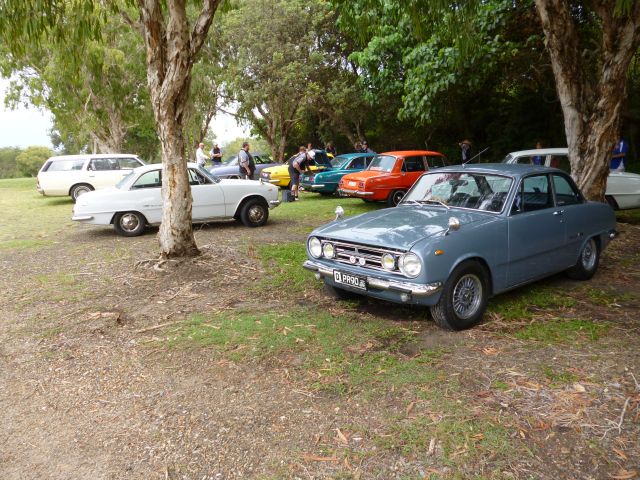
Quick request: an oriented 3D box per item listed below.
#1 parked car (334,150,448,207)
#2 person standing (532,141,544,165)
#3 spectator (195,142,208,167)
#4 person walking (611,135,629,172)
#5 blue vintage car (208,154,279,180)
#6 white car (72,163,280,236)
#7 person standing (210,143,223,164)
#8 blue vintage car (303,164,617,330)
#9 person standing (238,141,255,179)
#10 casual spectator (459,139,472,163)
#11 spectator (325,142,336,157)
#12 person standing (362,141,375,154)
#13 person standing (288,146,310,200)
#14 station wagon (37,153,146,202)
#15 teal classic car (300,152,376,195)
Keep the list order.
[{"bbox_3d":[2.497,-1.622,13.596,4.000,1.390,1.500,-7,12,-29],"label":"parked car"},{"bbox_3d":[7.205,-2.424,17.145,0.480,1.660,0.300,1,10,11],"label":"person standing"},{"bbox_3d":[-4.450,-2.763,19.754,0.420,1.750,0.500,-5,11,-21],"label":"spectator"},{"bbox_3d":[6.749,-1.586,11.853,0.420,1.760,0.500,-2,10,-9],"label":"person walking"},{"bbox_3d":[-2.728,-2.810,20.909,4.080,1.340,1.530,-6,11,-26],"label":"blue vintage car"},{"bbox_3d":[-2.785,-0.893,10.389,4.000,1.330,1.500,-5,11,-22],"label":"white car"},{"bbox_3d":[-4.141,-2.983,20.954,0.520,1.750,0.380,2,11,17],"label":"person standing"},{"bbox_3d":[1.768,-0.146,5.588,4.000,1.330,1.500,-10,13,-39],"label":"blue vintage car"},{"bbox_3d":[-2.073,-1.932,14.953,0.450,1.750,0.550,0,10,7],"label":"person standing"},{"bbox_3d":[4.808,-2.457,17.152,0.350,1.740,0.500,-4,11,-17],"label":"casual spectator"},{"bbox_3d":[0.417,-2.973,20.451,0.480,1.720,0.360,0,10,6],"label":"spectator"},{"bbox_3d":[1.761,-2.804,19.351,0.500,1.720,0.380,6,13,36],"label":"person standing"},{"bbox_3d":[-0.494,-1.913,15.221,0.750,1.450,0.550,-6,11,-25],"label":"person standing"},{"bbox_3d":[-6.231,-1.930,16.145,4.200,1.420,1.600,-4,10,-16],"label":"station wagon"},{"bbox_3d":[1.419,-2.064,16.477,4.000,1.360,1.500,-4,11,-17],"label":"teal classic car"}]

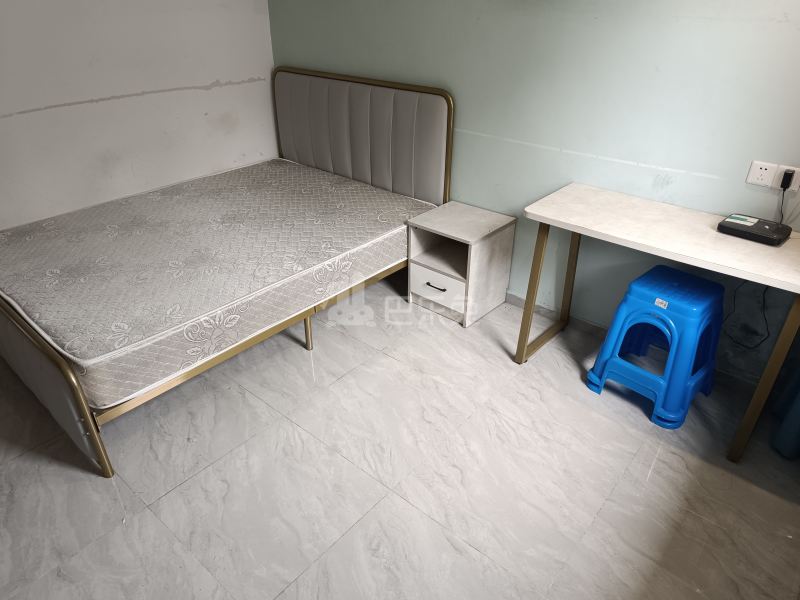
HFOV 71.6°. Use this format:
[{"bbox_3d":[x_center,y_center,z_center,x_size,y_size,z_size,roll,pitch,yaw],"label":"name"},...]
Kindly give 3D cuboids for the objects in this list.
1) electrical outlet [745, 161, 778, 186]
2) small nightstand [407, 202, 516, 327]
[{"bbox_3d":[1.376,-0.478,2.108,0.086,0.086,0.012,23,37,34],"label":"electrical outlet"},{"bbox_3d":[0.322,-0.199,2.994,0.400,0.483,0.389,24,38,35],"label":"small nightstand"}]

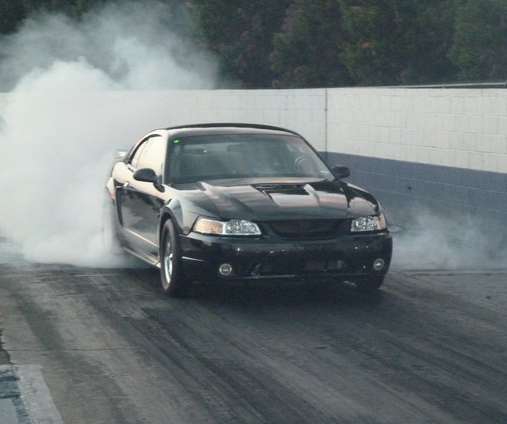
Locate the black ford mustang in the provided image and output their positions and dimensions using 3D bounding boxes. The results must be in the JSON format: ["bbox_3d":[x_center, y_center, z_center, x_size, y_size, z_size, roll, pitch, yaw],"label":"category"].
[{"bbox_3d":[-0.190,-0.090,15.250,1.880,1.350,4.640,-1,4,-16],"label":"black ford mustang"}]

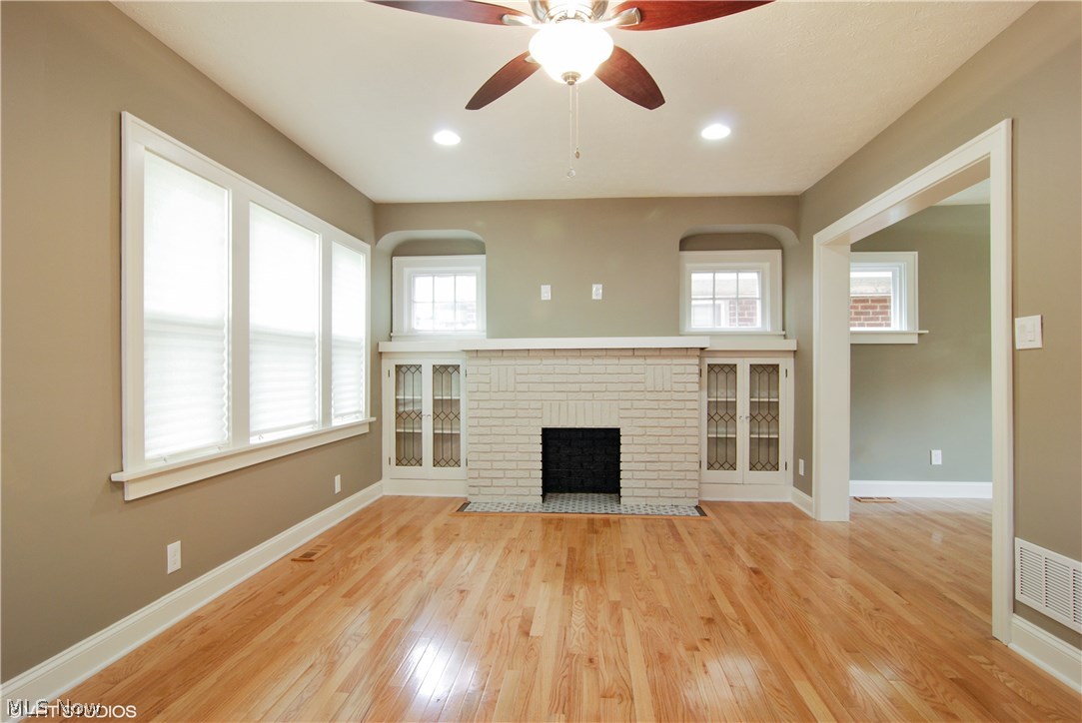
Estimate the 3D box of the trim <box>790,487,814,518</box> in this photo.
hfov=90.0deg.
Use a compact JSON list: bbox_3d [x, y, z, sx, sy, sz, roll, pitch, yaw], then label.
[{"bbox_3d":[1.938,1.030,4.013,0.020,0.138,0.420,0,0,5],"label":"trim"}]

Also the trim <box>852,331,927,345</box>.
[{"bbox_3d":[2.845,-0.205,4.585,0.820,0.114,0.070,0,0,5],"label":"trim"}]

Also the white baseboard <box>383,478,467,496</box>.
[{"bbox_3d":[-0.939,1.026,4.377,0.700,0.143,0.020,0,0,5],"label":"white baseboard"}]

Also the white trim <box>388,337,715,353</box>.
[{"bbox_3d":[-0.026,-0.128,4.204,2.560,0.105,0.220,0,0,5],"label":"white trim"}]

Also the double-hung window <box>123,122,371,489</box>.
[{"bbox_3d":[-1.534,-0.202,3.255,0.110,1.514,2.380,0,0,5],"label":"double-hung window"}]

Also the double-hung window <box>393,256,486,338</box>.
[{"bbox_3d":[-0.916,-0.593,4.992,0.910,0.754,0.090,0,0,5],"label":"double-hung window"}]

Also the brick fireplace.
[{"bbox_3d":[0.334,0.507,4.346,1.790,1.190,0.360,0,0,5],"label":"brick fireplace"}]

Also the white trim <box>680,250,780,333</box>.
[{"bbox_3d":[1.536,-0.560,4.384,0.860,0.690,0.060,0,0,5],"label":"white trim"}]

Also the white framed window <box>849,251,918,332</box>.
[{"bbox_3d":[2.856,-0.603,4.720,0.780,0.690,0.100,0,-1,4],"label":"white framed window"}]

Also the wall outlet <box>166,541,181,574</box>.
[{"bbox_3d":[-1.502,0.806,2.223,0.010,0.116,0.073,0,0,5],"label":"wall outlet"}]

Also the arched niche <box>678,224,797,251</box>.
[{"bbox_3d":[1.649,-1.056,4.618,0.958,0.142,0.350,0,0,5],"label":"arched niche"}]

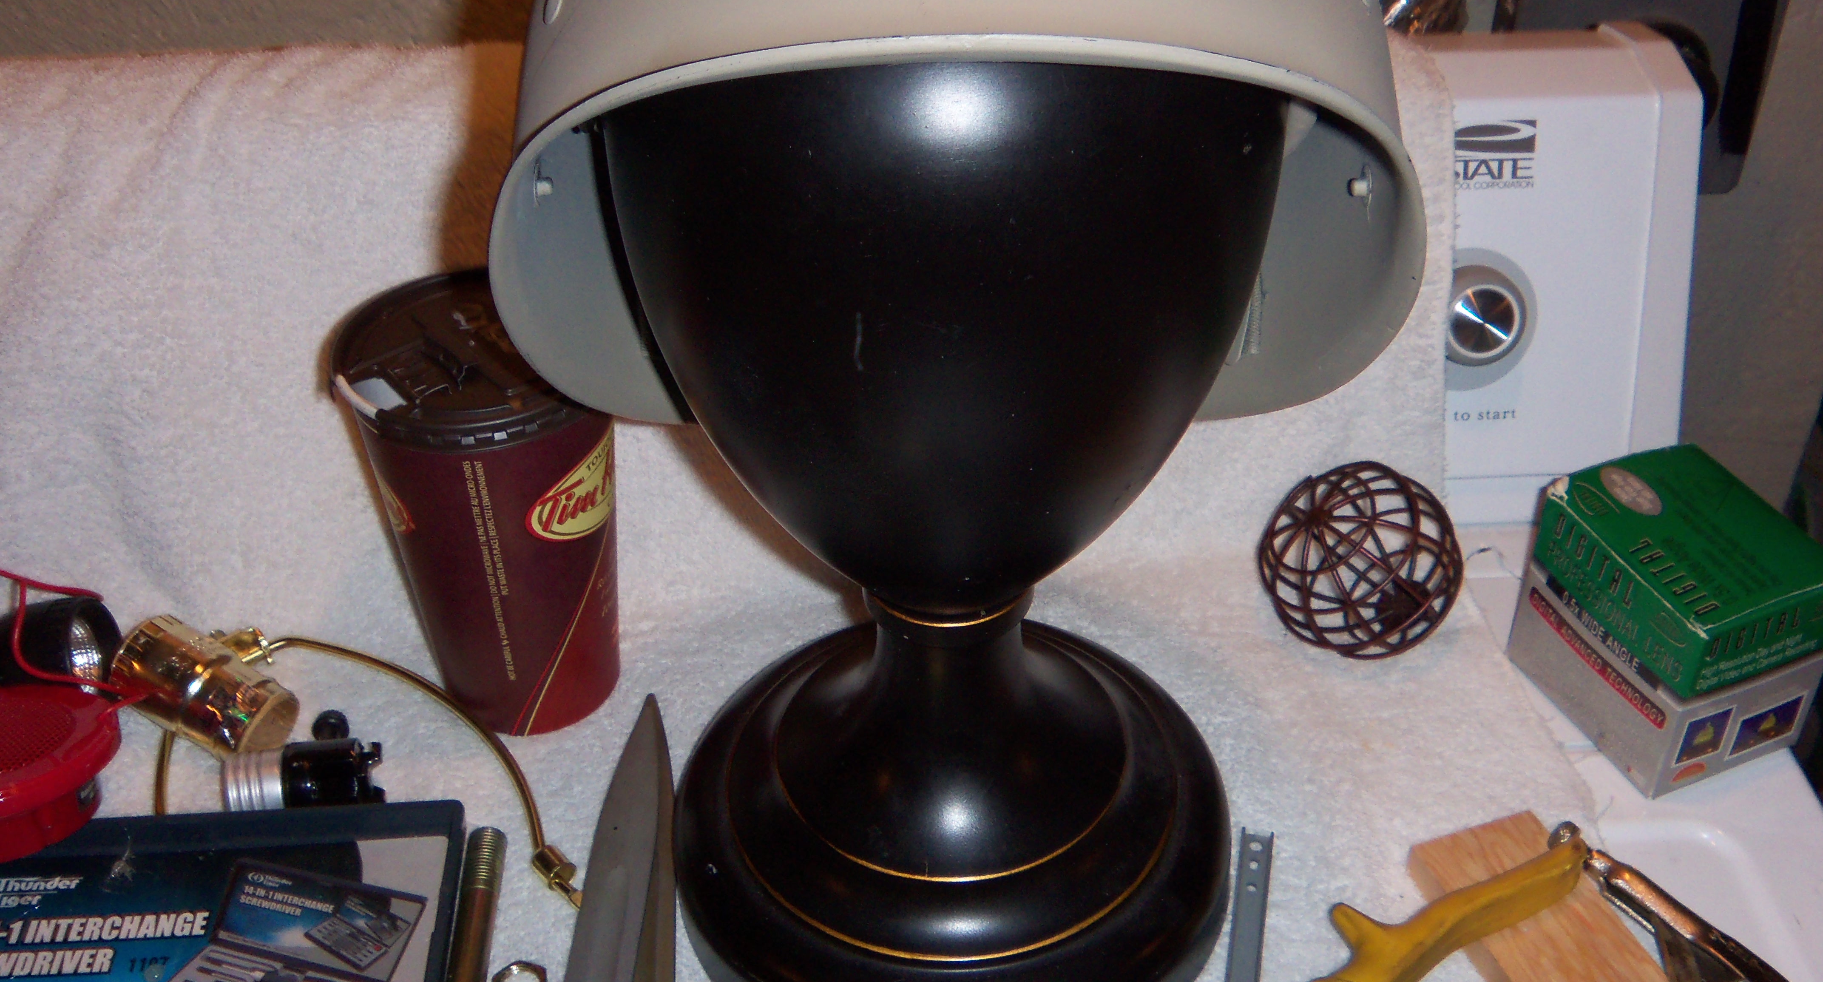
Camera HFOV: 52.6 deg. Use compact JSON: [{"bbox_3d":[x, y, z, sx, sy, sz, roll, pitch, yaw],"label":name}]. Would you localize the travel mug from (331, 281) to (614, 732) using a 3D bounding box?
[{"bbox_3d":[-0.137,0.010,0.625,0.094,0.144,0.094,0,38,0],"label":"travel mug"}]

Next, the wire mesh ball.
[{"bbox_3d":[0.161,0.025,0.661,0.073,0.073,0.073,0,38,0],"label":"wire mesh ball"}]

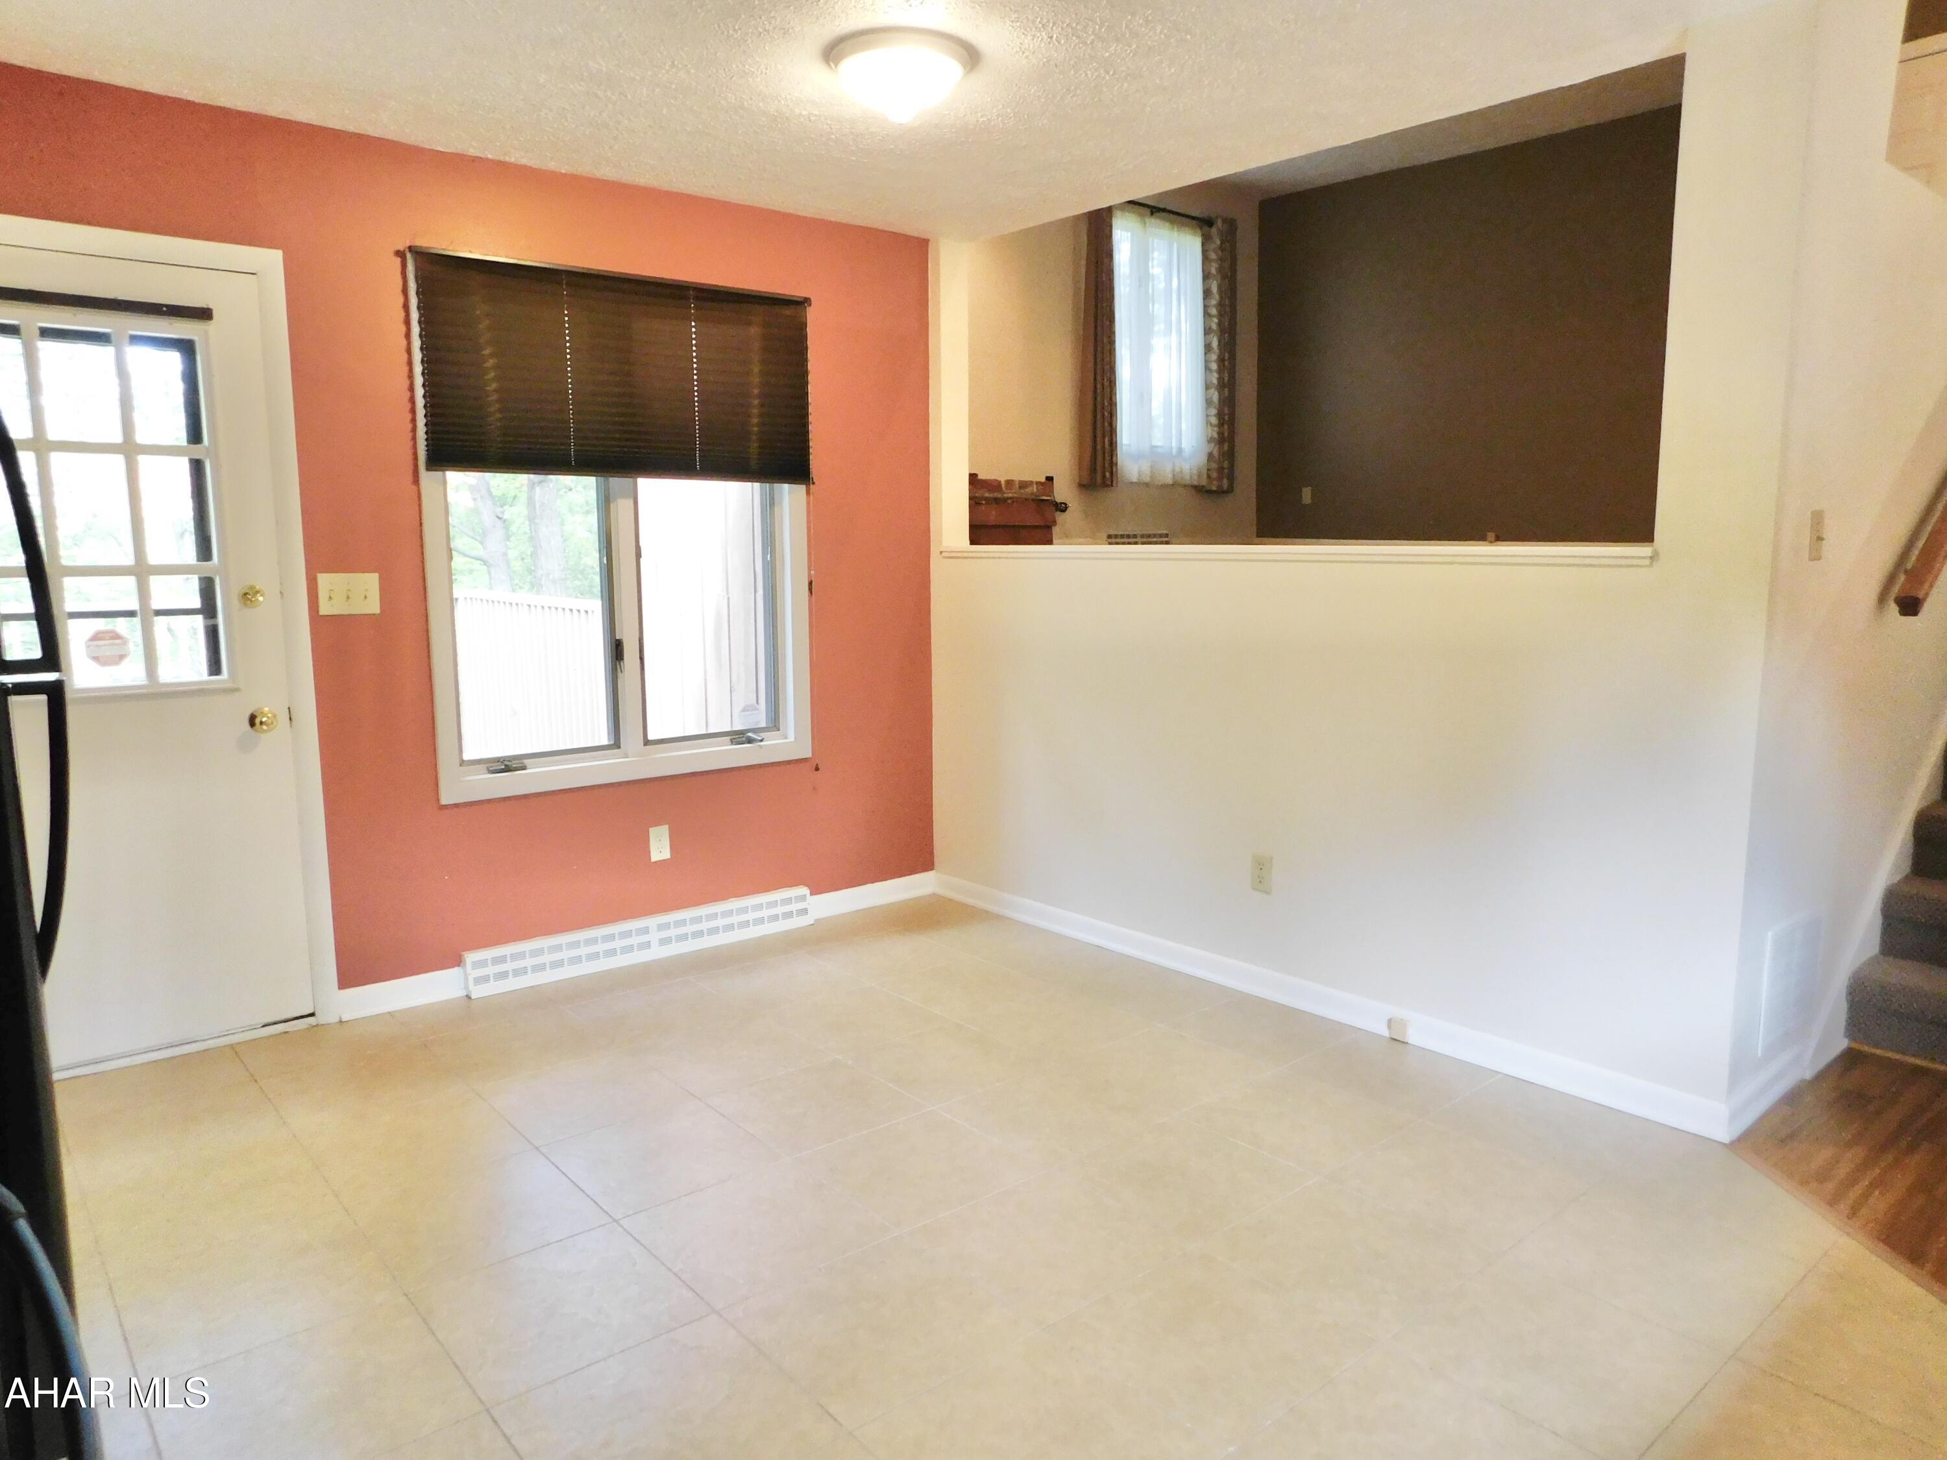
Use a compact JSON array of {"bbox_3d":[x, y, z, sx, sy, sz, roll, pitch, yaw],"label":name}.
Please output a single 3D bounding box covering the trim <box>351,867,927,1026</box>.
[{"bbox_3d":[-0.985,0.692,4.380,2.160,0.090,0.018,-7,10,-39],"label":"trim"}]

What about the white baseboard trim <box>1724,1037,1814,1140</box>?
[{"bbox_3d":[1.912,0.866,3.116,0.540,0.094,0.018,-7,11,-40],"label":"white baseboard trim"}]

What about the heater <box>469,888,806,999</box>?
[{"bbox_3d":[-1.065,0.680,4.284,1.220,0.138,0.056,-7,10,-39],"label":"heater"}]

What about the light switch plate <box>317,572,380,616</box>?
[{"bbox_3d":[-1.735,-0.379,3.599,0.160,0.113,0.016,-7,10,-39],"label":"light switch plate"}]

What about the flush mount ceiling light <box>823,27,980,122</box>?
[{"bbox_3d":[-0.162,-1.460,2.950,0.348,0.143,0.348,0,8,0],"label":"flush mount ceiling light"}]

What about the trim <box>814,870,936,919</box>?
[{"bbox_3d":[-0.366,0.621,4.886,0.555,0.086,0.018,-7,10,-39],"label":"trim"}]

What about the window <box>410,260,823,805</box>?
[{"bbox_3d":[-1.086,-0.623,4.124,1.300,1.565,0.100,-7,10,-39],"label":"window"}]

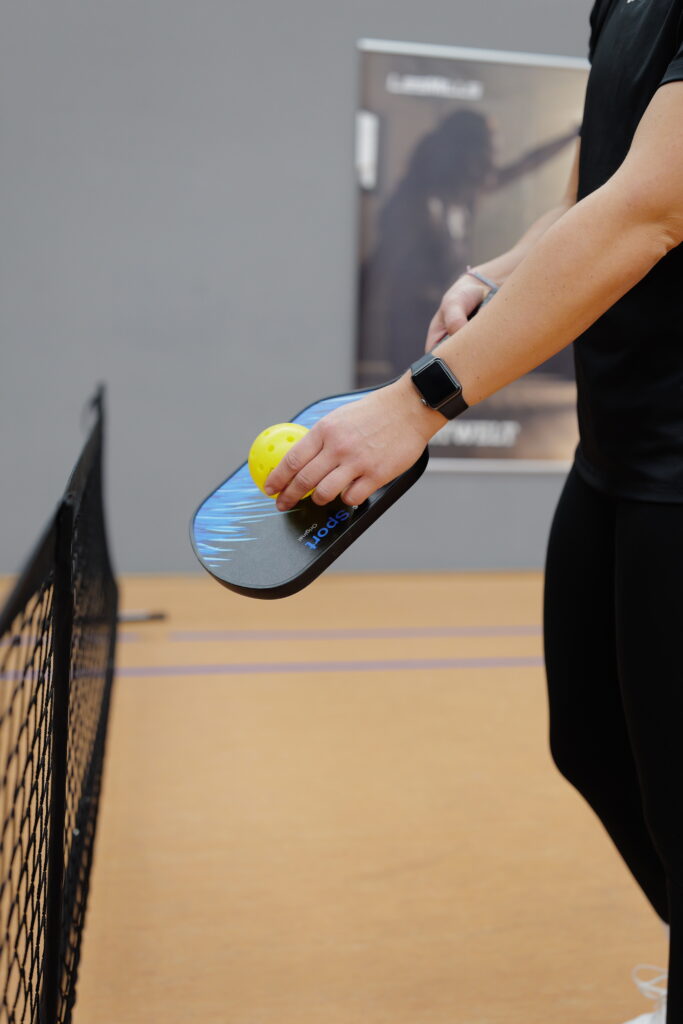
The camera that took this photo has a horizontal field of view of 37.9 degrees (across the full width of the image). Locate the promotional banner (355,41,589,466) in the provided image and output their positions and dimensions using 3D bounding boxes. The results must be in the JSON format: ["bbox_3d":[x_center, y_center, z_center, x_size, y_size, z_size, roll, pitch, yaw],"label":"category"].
[{"bbox_3d":[0.940,-1.629,6.559,1.720,2.716,0.040,0,5,-10],"label":"promotional banner"}]

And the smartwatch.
[{"bbox_3d":[0.097,-0.123,0.980,0.037,0.064,0.050,-38,-10,5],"label":"smartwatch"}]

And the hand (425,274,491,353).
[{"bbox_3d":[0.128,-0.209,1.085,0.125,0.085,0.090,-49,27,-18],"label":"hand"}]

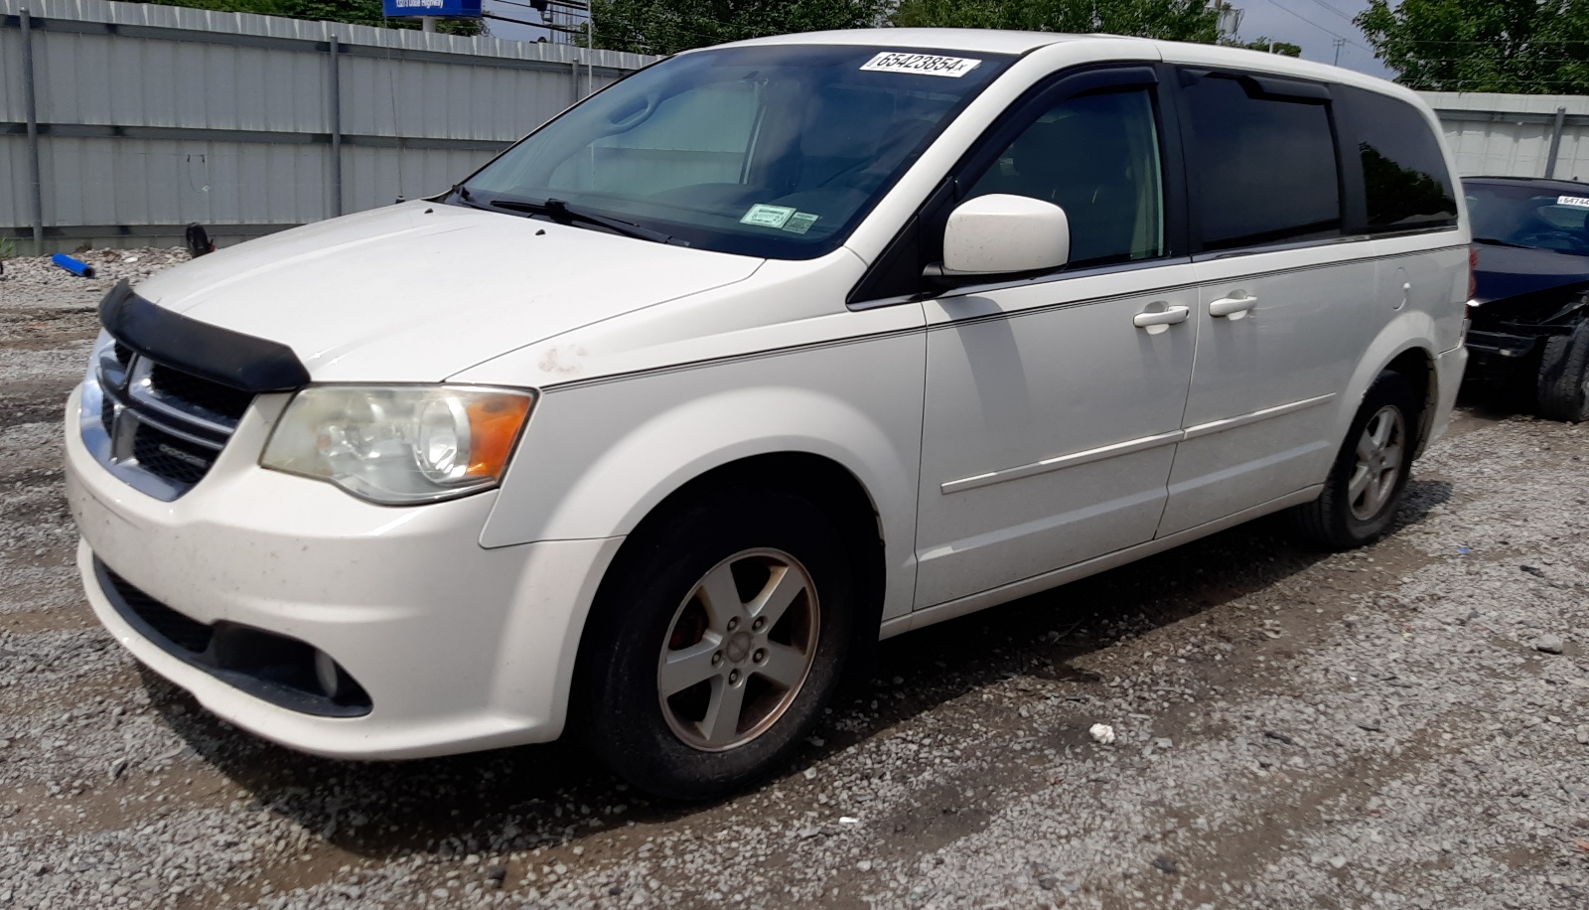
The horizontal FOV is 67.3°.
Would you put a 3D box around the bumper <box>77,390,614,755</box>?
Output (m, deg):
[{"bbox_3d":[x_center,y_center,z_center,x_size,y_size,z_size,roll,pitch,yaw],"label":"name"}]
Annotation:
[{"bbox_3d":[-1.196,0.103,2.731,0.680,0.640,1.920,-9,20,-40],"label":"bumper"}]

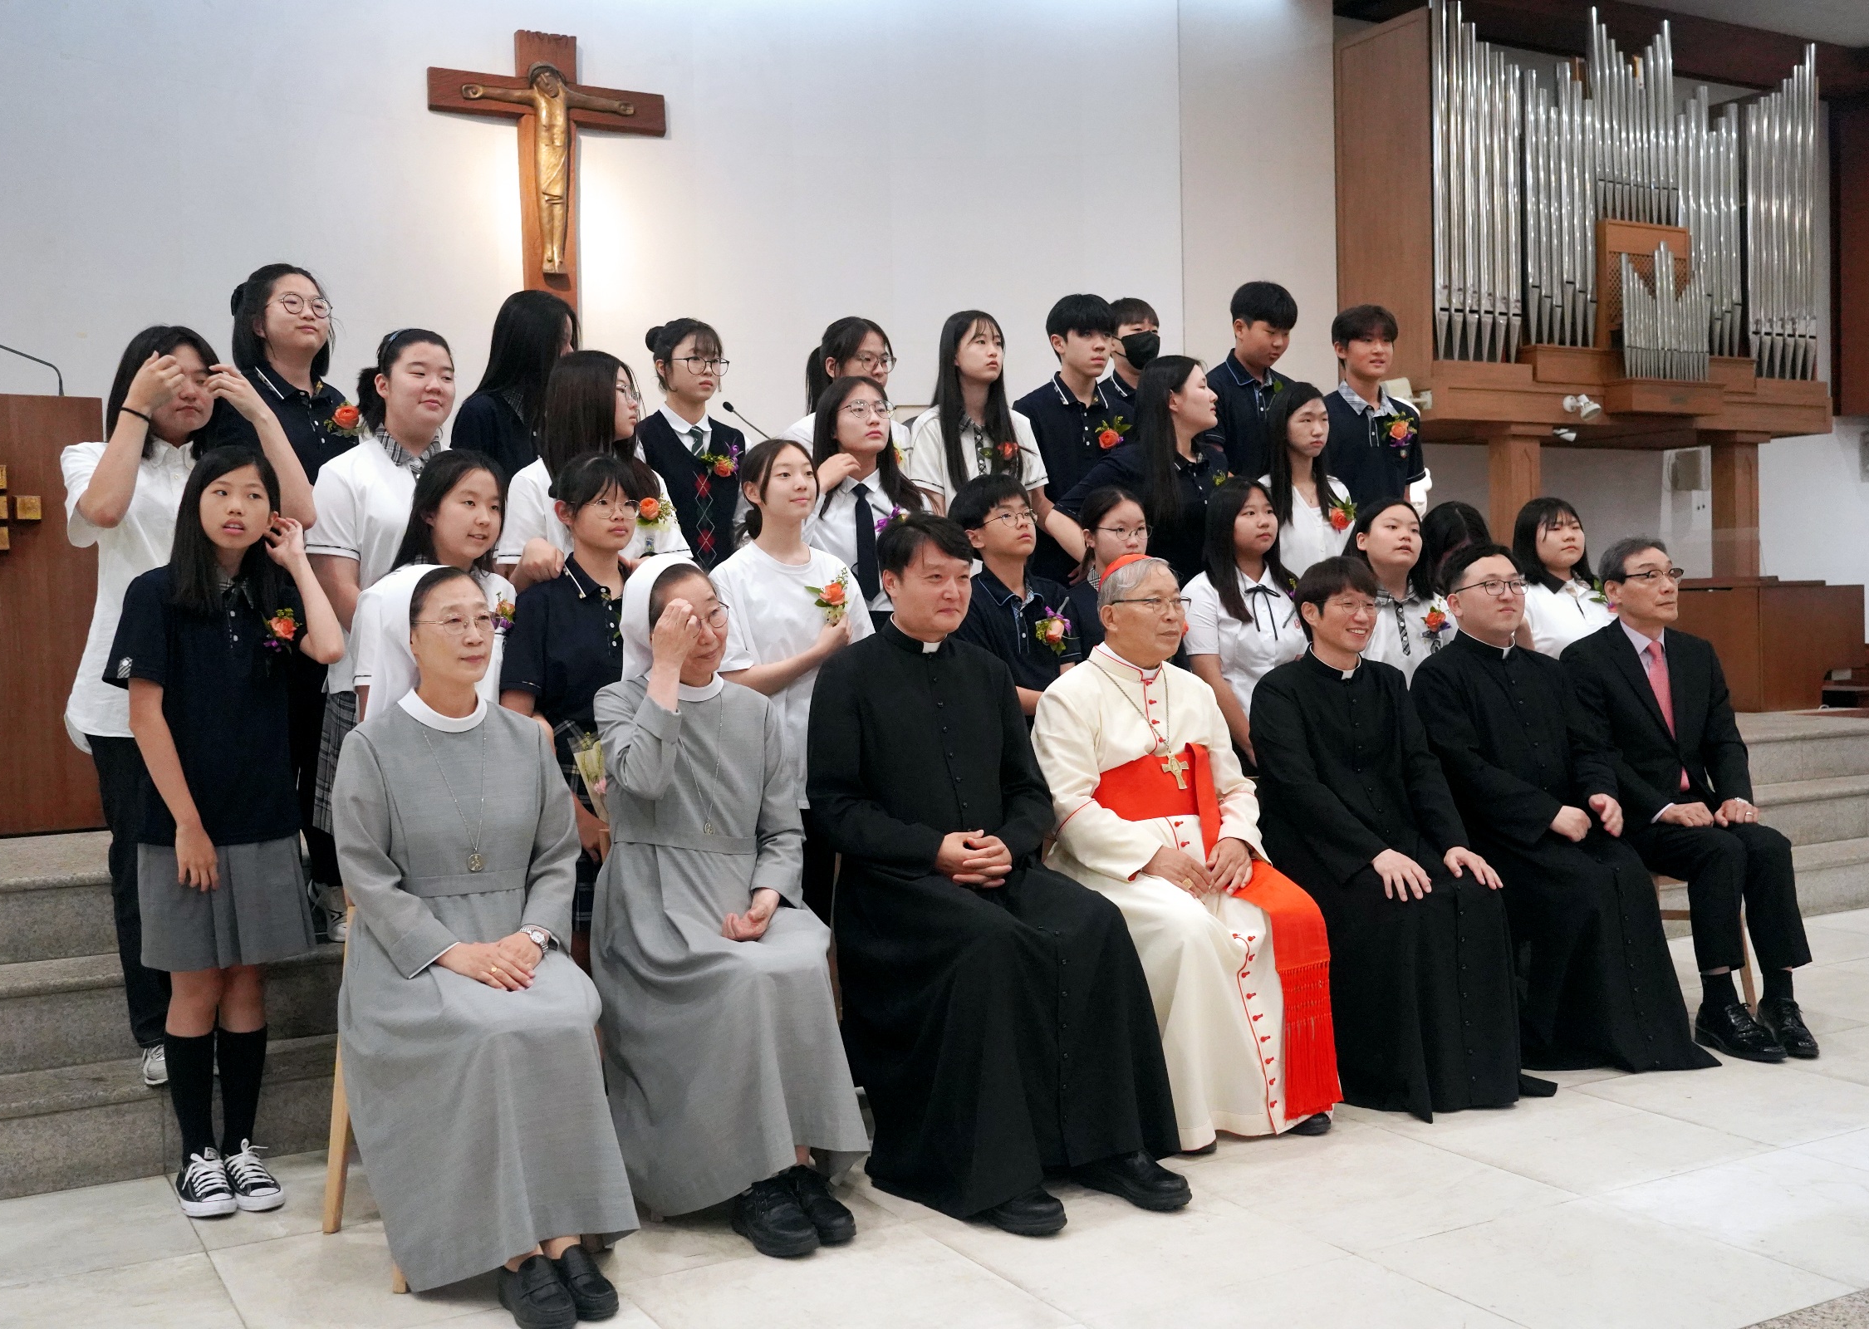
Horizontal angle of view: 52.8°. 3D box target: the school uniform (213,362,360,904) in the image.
[{"bbox_3d":[-1.611,-0.045,4.695,0.460,1.412,0.280,-3,2,-37],"label":"school uniform"}]

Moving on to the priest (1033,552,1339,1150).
[{"bbox_3d":[0.576,0.390,4.381,0.600,1.310,0.700,-2,2,-29],"label":"priest"}]

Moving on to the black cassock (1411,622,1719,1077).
[{"bbox_3d":[1.594,0.460,4.836,0.640,1.100,0.660,-3,3,-39],"label":"black cassock"}]

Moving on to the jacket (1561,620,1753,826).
[{"bbox_3d":[2.041,0.209,5.272,0.570,0.660,0.500,-2,2,-29],"label":"jacket"}]

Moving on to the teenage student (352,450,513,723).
[{"bbox_3d":[-1.044,0.310,4.085,0.440,1.550,0.290,-2,2,-29],"label":"teenage student"}]

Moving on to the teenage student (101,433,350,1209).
[{"bbox_3d":[-1.458,0.331,3.862,0.470,1.540,0.320,-2,2,-24],"label":"teenage student"}]

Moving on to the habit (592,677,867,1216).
[{"bbox_3d":[-0.439,0.535,3.813,0.500,1.020,0.600,-2,3,-34],"label":"habit"}]

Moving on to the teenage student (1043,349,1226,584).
[{"bbox_3d":[0.618,-0.041,5.439,0.560,1.690,0.360,-3,3,-43],"label":"teenage student"}]

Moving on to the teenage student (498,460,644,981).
[{"bbox_3d":[-0.766,0.304,4.242,0.430,1.540,0.310,-3,3,-35],"label":"teenage student"}]

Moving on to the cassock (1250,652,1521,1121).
[{"bbox_3d":[1.129,0.494,4.651,0.570,1.060,0.700,-2,2,-29],"label":"cassock"}]

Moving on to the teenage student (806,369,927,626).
[{"bbox_3d":[-0.192,0.028,5.154,0.460,1.645,0.340,-2,2,-34],"label":"teenage student"}]

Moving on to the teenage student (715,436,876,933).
[{"bbox_3d":[-0.336,0.264,4.526,0.460,1.609,0.310,-2,2,-34],"label":"teenage student"}]

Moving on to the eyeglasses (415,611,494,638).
[{"bbox_3d":[-0.918,-0.076,3.550,0.140,0.043,0.138,1,3,44],"label":"eyeglasses"}]

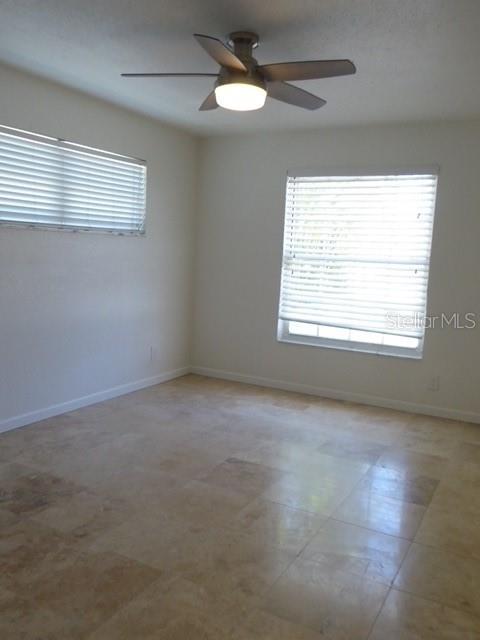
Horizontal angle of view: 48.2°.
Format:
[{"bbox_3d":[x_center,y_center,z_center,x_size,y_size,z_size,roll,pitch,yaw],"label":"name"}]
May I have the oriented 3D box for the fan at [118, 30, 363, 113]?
[{"bbox_3d":[0.041,-1.307,2.824,1.250,0.355,1.250,7,8,28],"label":"fan"}]

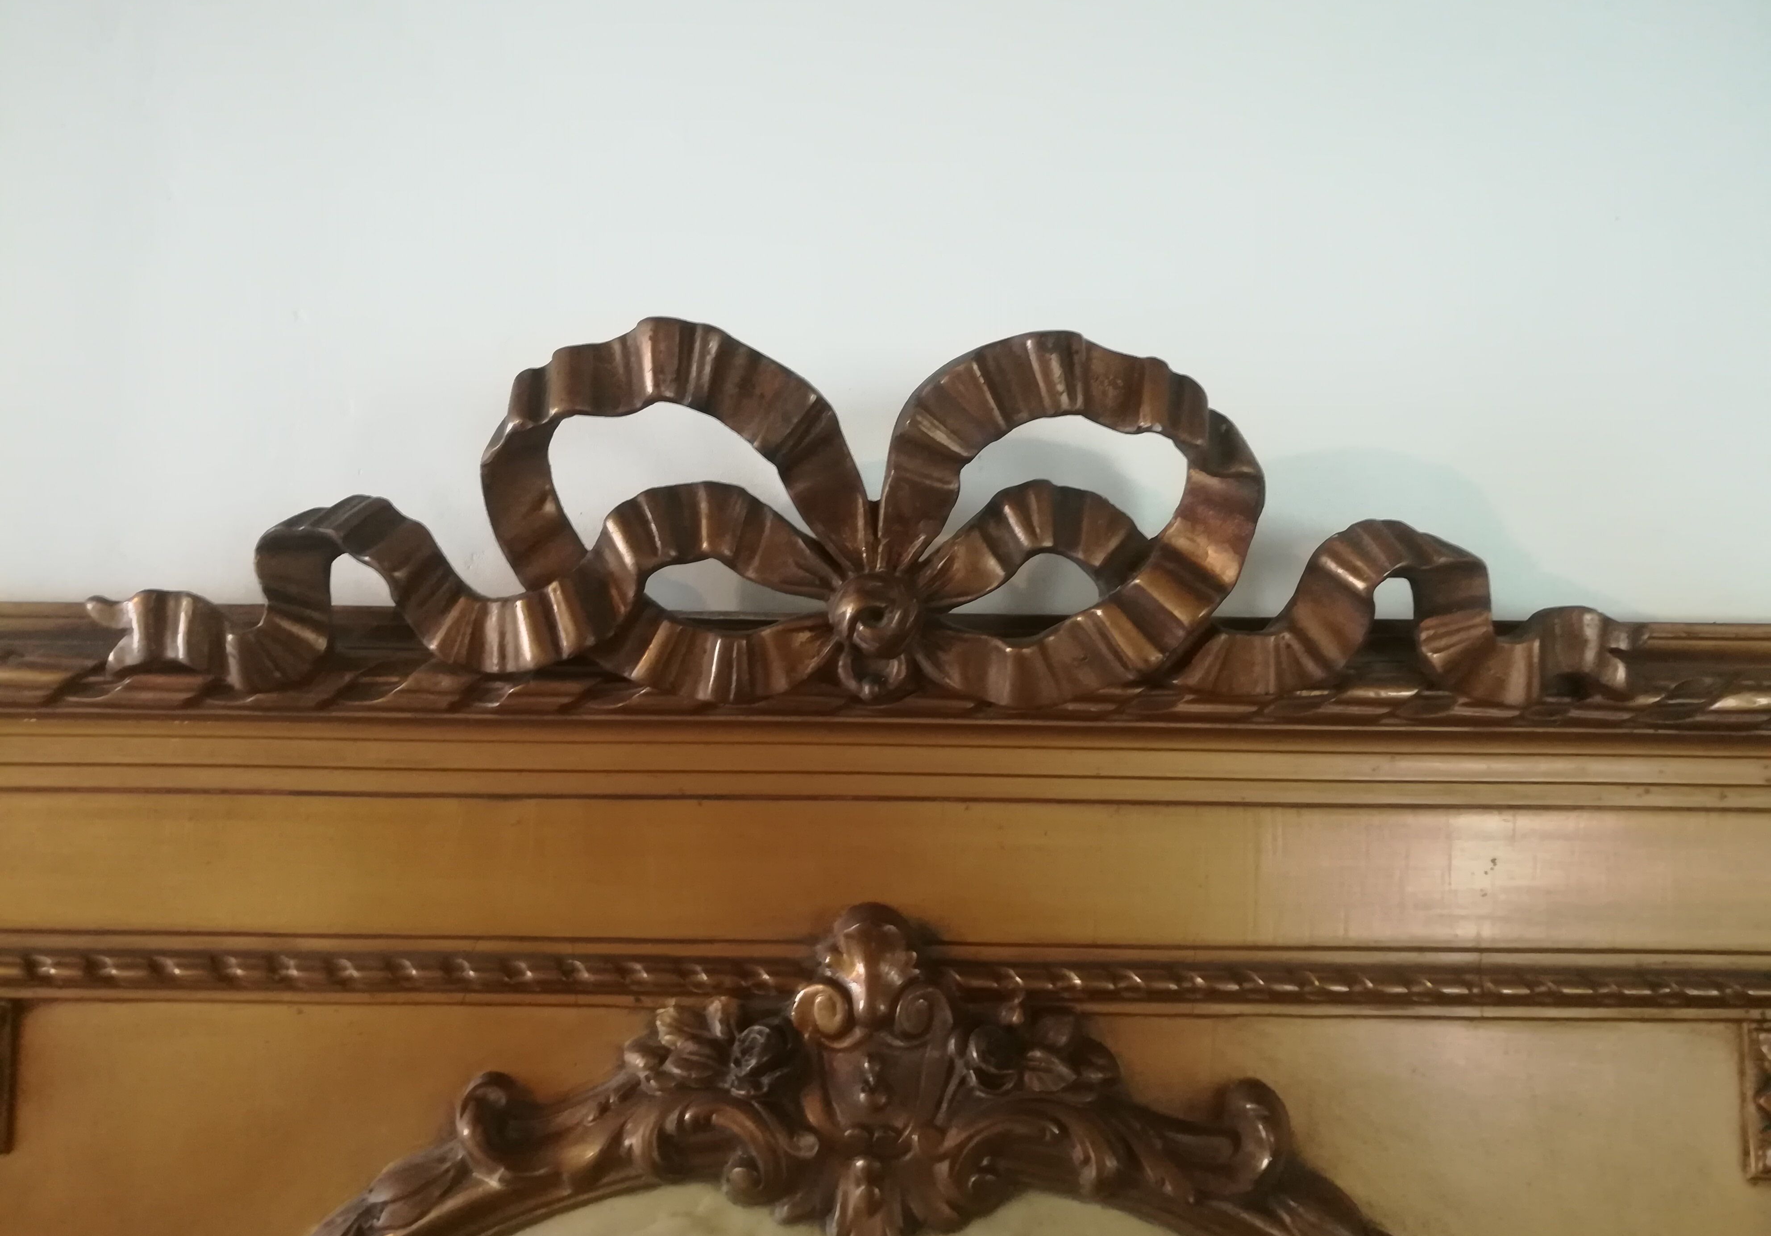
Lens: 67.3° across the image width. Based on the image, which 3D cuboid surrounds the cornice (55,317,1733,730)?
[{"bbox_3d":[-0.003,-0.056,0.850,1.190,0.252,0.100,0,-3,1],"label":"cornice"}]

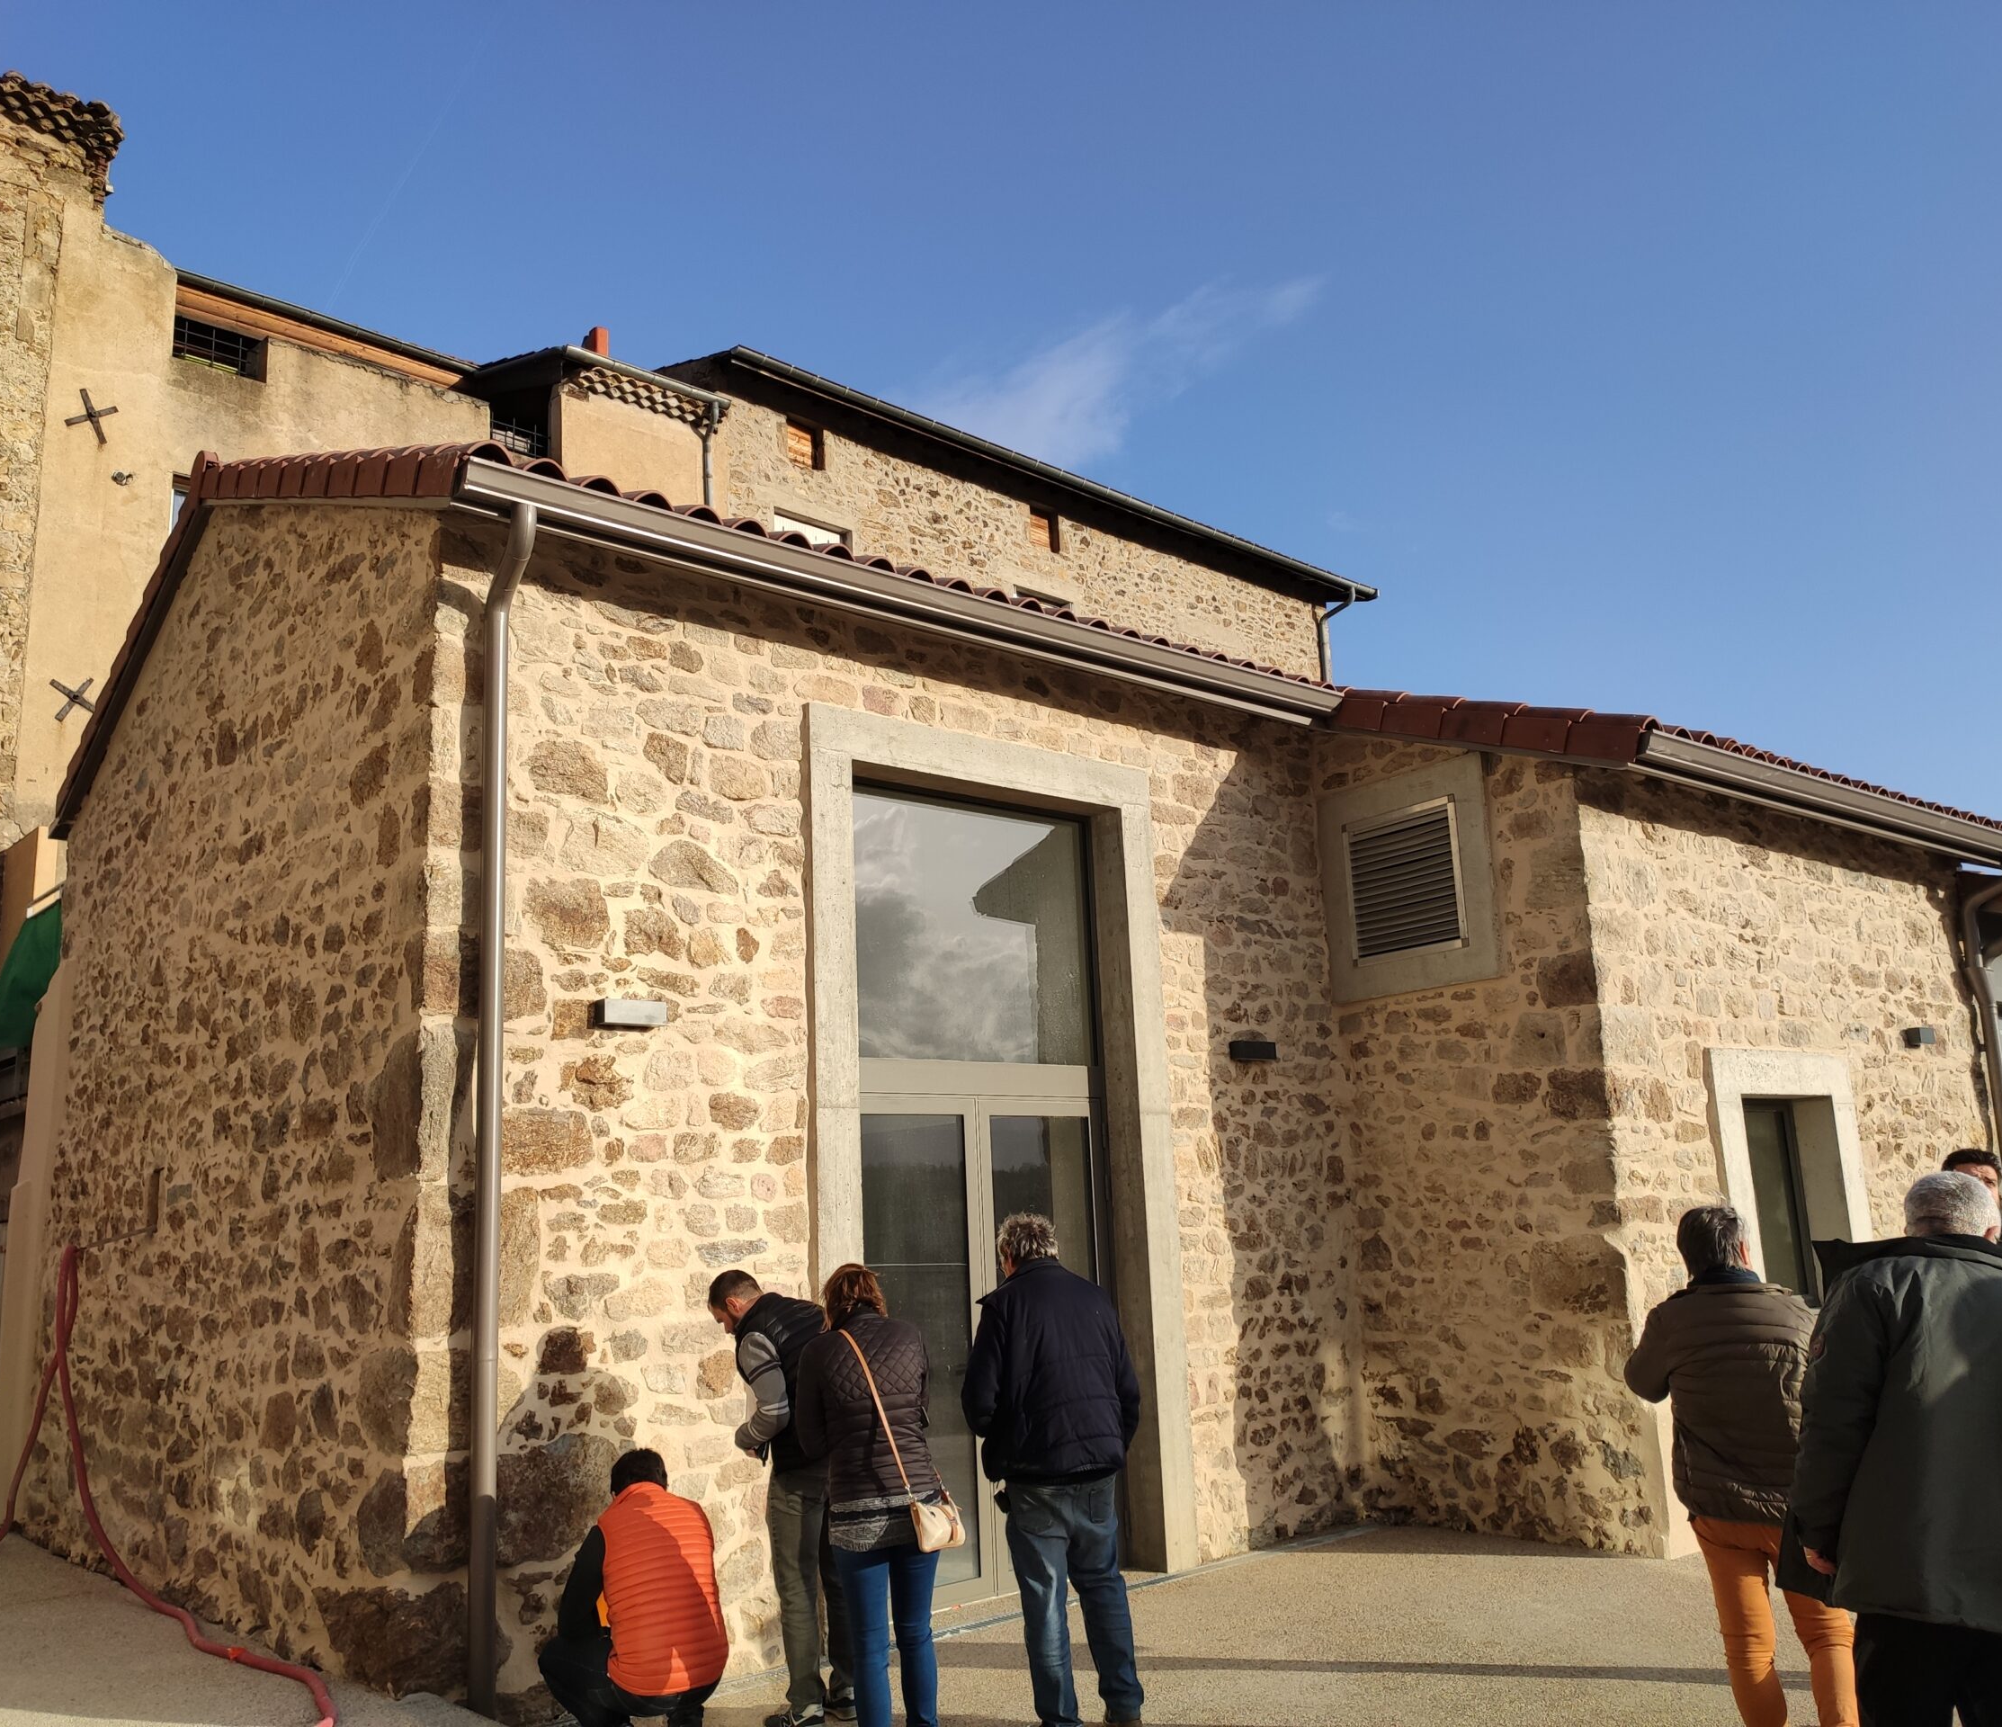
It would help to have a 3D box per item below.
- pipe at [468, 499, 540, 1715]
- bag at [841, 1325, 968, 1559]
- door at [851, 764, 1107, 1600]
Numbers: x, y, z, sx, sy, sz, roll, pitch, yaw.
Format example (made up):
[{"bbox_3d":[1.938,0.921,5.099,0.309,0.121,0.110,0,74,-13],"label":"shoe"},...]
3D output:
[{"bbox_3d":[-1.850,0.787,6.438,0.111,4.505,0.334,8,-16,-40],"label":"pipe"},{"bbox_3d":[-0.330,1.860,5.614,0.350,0.660,0.260,4,-14,-29],"label":"bag"},{"bbox_3d":[-0.065,1.536,8.466,1.680,3.847,0.091,8,-16,-40],"label":"door"}]

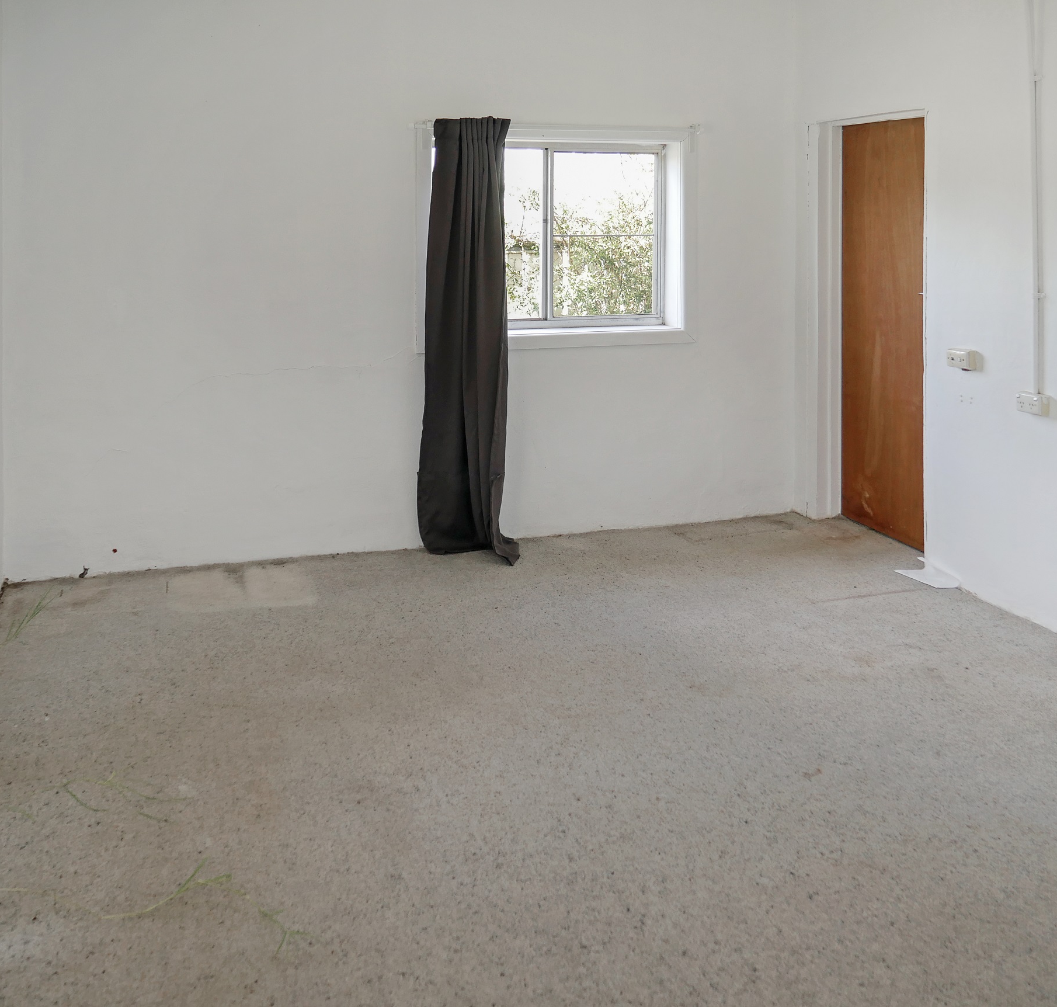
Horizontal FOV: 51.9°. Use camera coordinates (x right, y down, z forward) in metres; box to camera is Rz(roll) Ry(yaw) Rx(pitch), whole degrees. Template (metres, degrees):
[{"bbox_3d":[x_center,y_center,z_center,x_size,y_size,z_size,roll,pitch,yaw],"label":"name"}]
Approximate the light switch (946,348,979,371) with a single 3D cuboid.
[{"bbox_3d":[1.810,-0.601,4.530,0.042,0.073,0.120,-1,4,-18],"label":"light switch"}]

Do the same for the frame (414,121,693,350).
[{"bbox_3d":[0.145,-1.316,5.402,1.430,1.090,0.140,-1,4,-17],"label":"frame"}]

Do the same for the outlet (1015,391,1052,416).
[{"bbox_3d":[1.937,-0.383,4.164,0.042,0.073,0.120,-1,4,-18],"label":"outlet"}]

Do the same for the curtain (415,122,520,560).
[{"bbox_3d":[-0.280,-0.782,5.131,0.460,2.080,0.170,-1,4,-17],"label":"curtain"}]

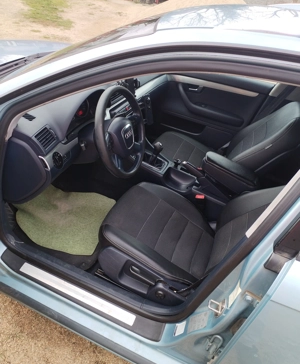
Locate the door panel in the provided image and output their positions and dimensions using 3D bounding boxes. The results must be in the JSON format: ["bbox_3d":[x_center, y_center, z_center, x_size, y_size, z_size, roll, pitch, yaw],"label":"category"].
[{"bbox_3d":[0.353,-0.492,2.145,0.845,0.590,0.130,20,37,13],"label":"door panel"}]

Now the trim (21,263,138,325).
[{"bbox_3d":[-0.300,0.450,1.216,0.525,0.012,0.041,20,37,13],"label":"trim"}]

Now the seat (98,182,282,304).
[{"bbox_3d":[0.303,0.110,1.211,0.905,0.910,0.528,20,37,13],"label":"seat"}]

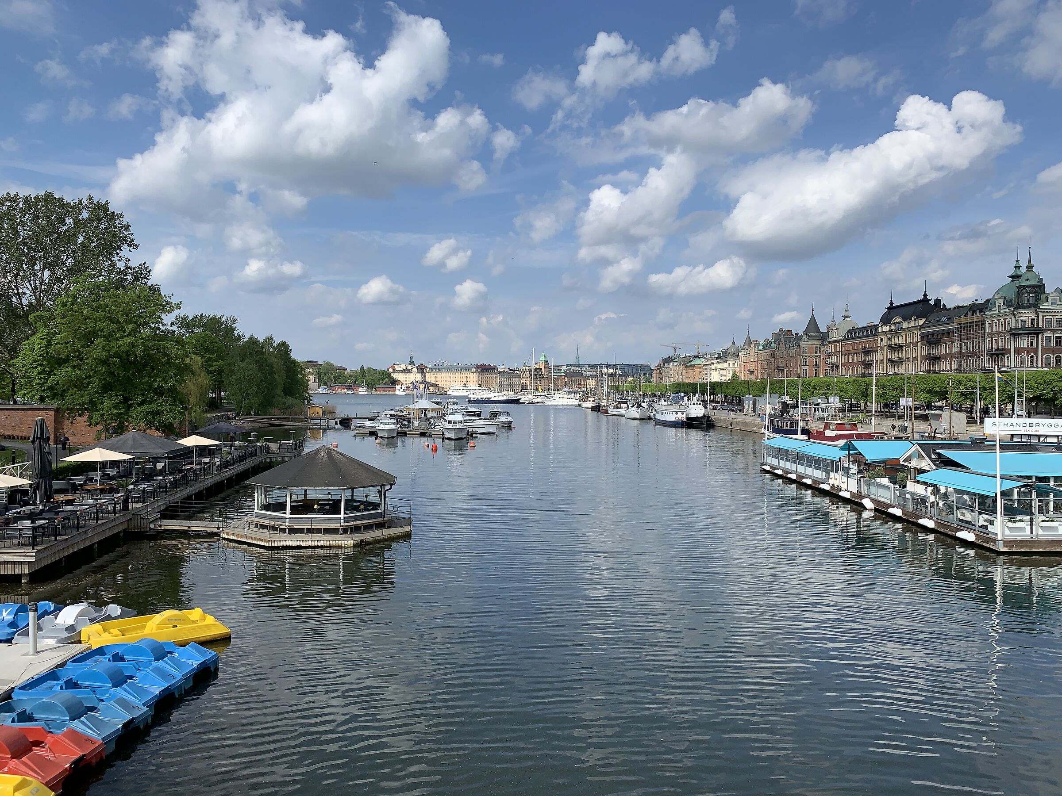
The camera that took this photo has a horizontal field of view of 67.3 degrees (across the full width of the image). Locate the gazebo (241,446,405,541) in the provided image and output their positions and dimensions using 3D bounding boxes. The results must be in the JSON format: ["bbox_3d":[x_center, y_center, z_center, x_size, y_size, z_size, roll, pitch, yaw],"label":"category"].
[{"bbox_3d":[-10.580,4.432,40.564,7.500,3.950,7.500,0,1,-7],"label":"gazebo"}]

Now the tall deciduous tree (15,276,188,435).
[{"bbox_3d":[-37.141,-3.019,69.000,14.000,15.130,14.000,0,1,0],"label":"tall deciduous tree"}]

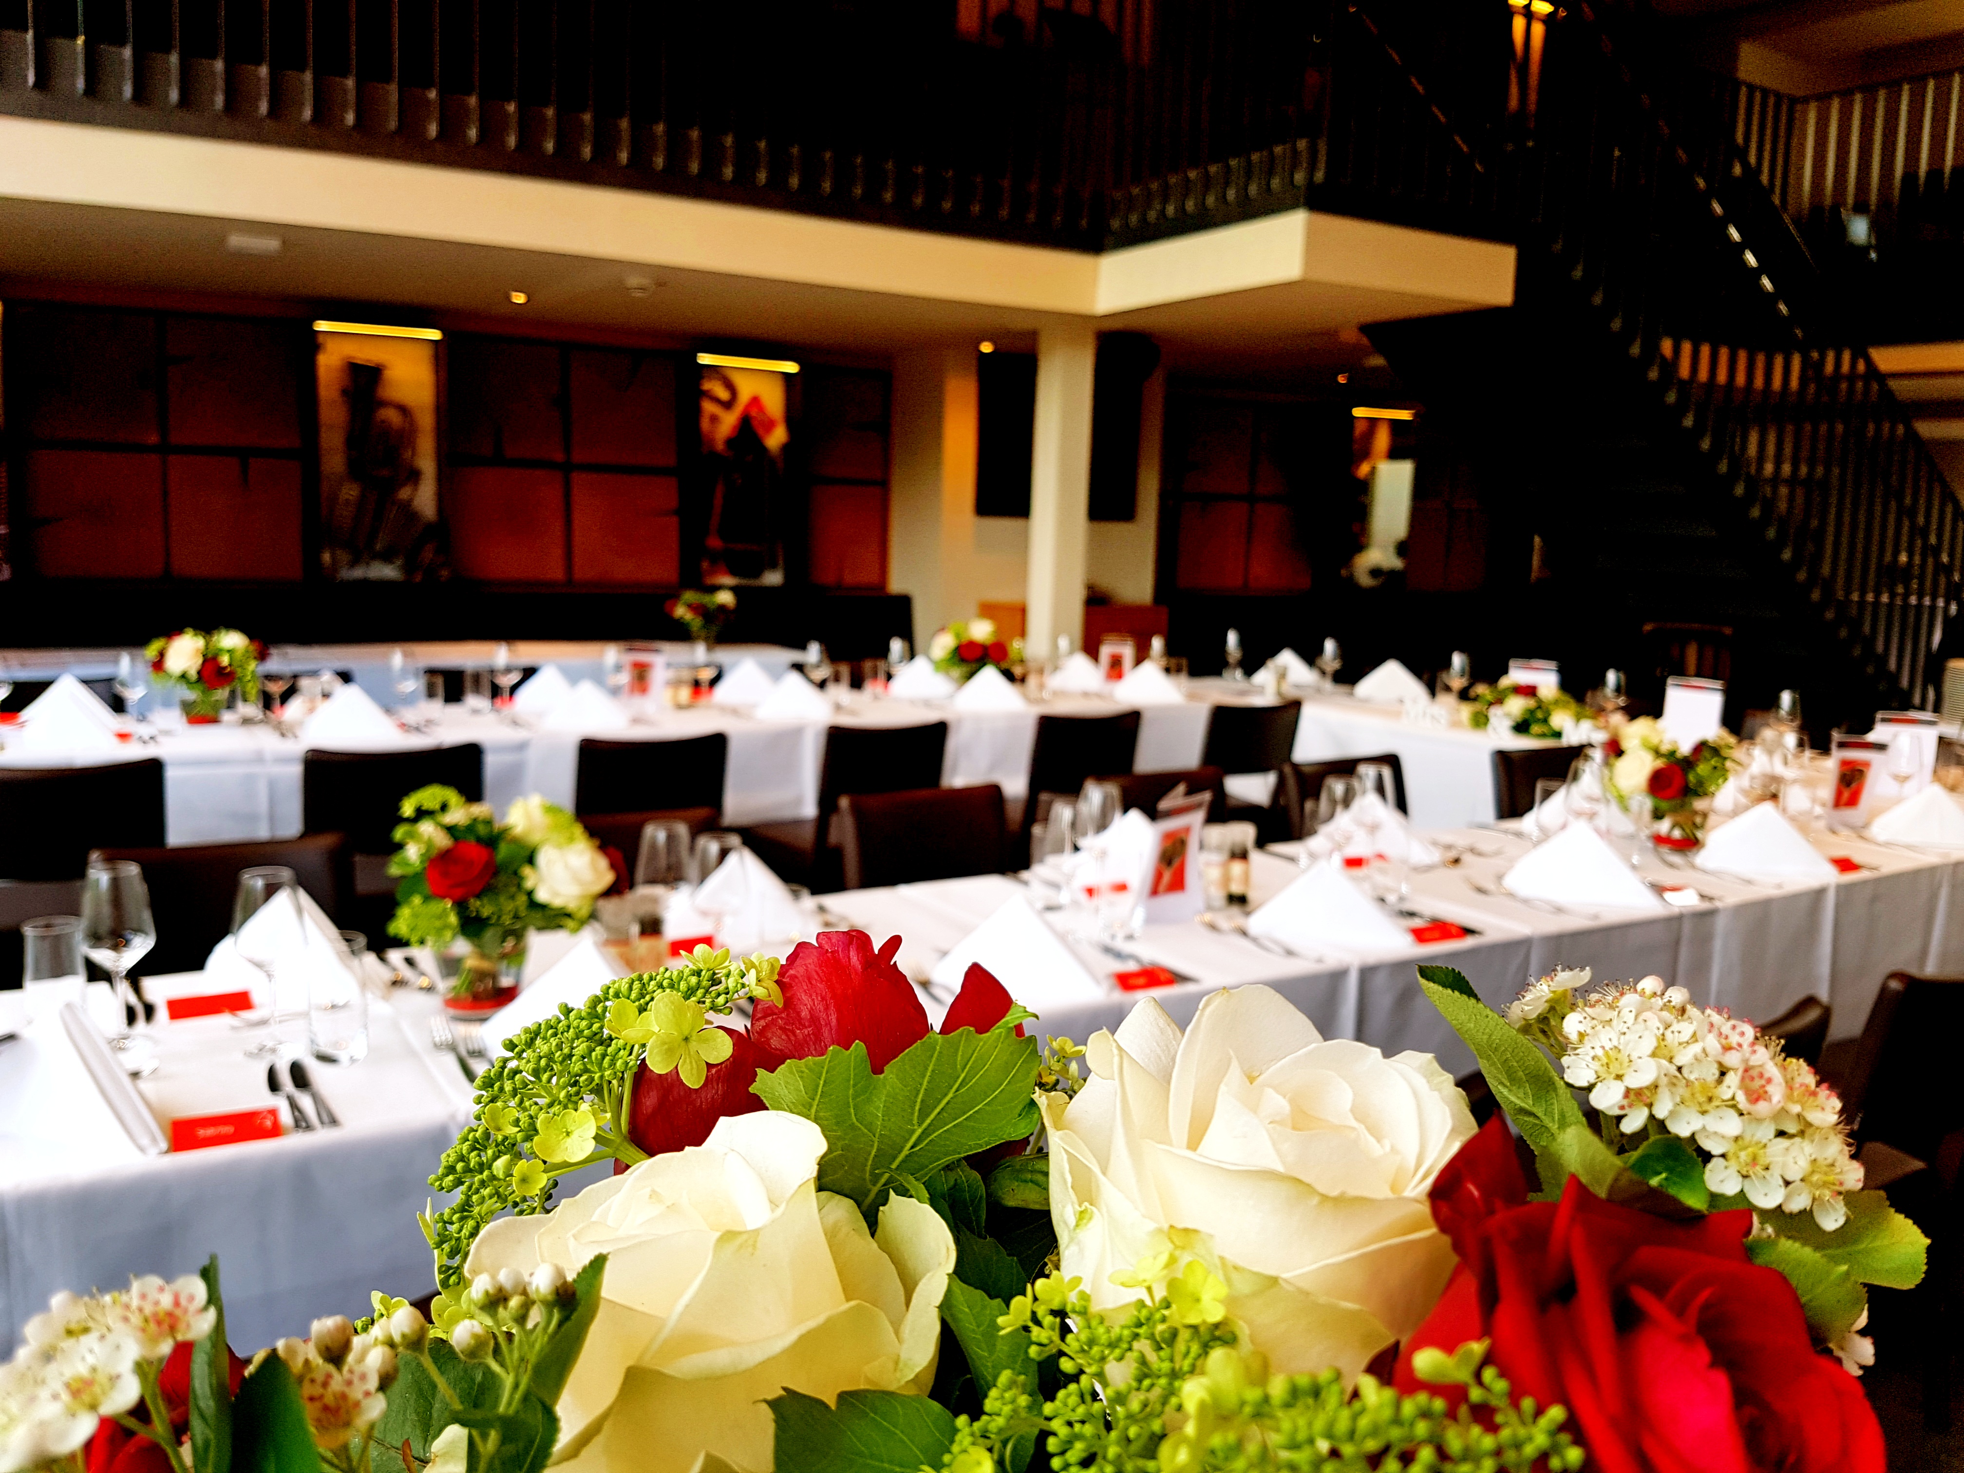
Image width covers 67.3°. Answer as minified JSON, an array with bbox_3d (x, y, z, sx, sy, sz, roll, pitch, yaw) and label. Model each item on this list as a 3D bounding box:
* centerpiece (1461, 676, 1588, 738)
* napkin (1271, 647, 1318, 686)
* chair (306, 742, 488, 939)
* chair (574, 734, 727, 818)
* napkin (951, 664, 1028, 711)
[{"bbox_3d":[1.943,-0.107,5.230,0.250,0.160,0.420,-3,10,-29],"label":"centerpiece"},{"bbox_3d":[1.325,-0.301,6.373,0.150,0.147,0.255,-3,10,-29],"label":"napkin"},{"bbox_3d":[-1.603,0.395,3.991,0.430,0.830,0.520,-3,10,-29],"label":"chair"},{"bbox_3d":[-1.032,0.364,4.307,0.430,0.830,0.520,-3,10,-29],"label":"chair"},{"bbox_3d":[0.040,-0.179,5.341,0.255,0.147,0.150,-3,10,-29],"label":"napkin"}]

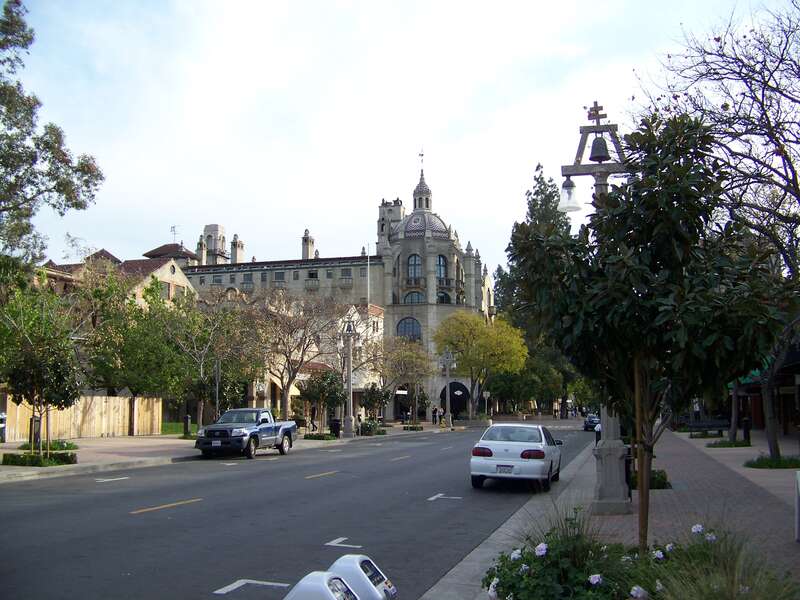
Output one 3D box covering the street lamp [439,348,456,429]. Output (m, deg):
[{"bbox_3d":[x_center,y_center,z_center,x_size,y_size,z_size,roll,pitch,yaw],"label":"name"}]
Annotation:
[{"bbox_3d":[3.973,7.098,67.739,1.420,6.700,0.680,-2,-8,15],"label":"street lamp"}]

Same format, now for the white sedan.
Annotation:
[{"bbox_3d":[2.857,3.720,20.116,1.740,1.410,4.680,-2,-8,14],"label":"white sedan"}]

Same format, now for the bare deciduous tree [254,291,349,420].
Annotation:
[{"bbox_3d":[-5.628,3.675,47.537,5.300,8.200,5.200,0,-8,0],"label":"bare deciduous tree"}]

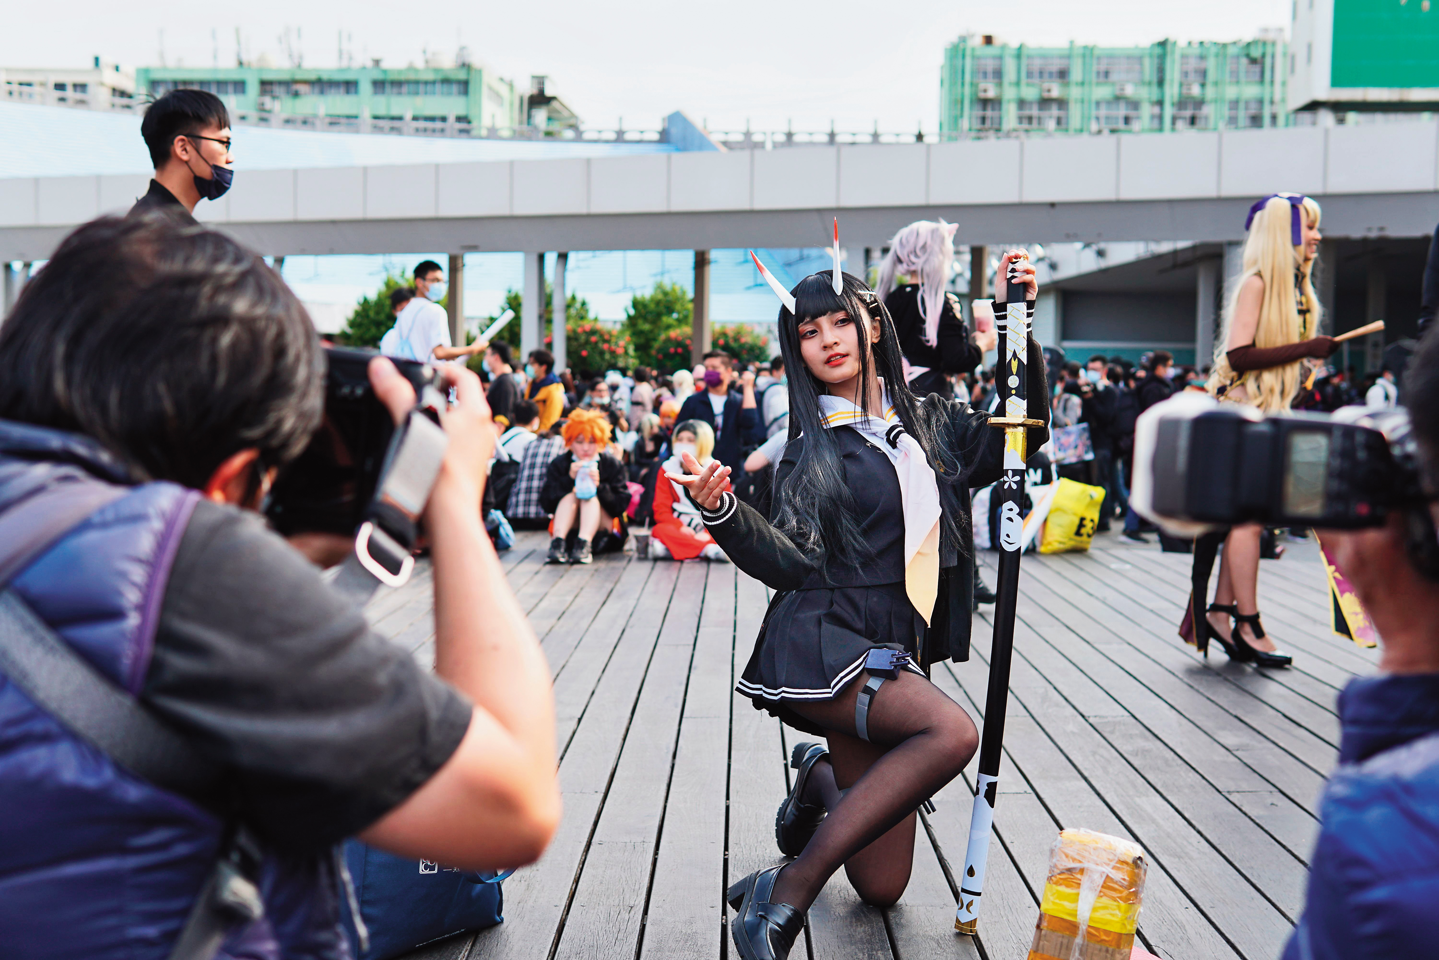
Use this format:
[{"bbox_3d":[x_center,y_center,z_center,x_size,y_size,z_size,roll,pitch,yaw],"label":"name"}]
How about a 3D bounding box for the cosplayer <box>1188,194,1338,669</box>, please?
[{"bbox_3d":[1.974,-0.185,6.515,0.520,1.690,0.460,1,3,24],"label":"cosplayer"}]

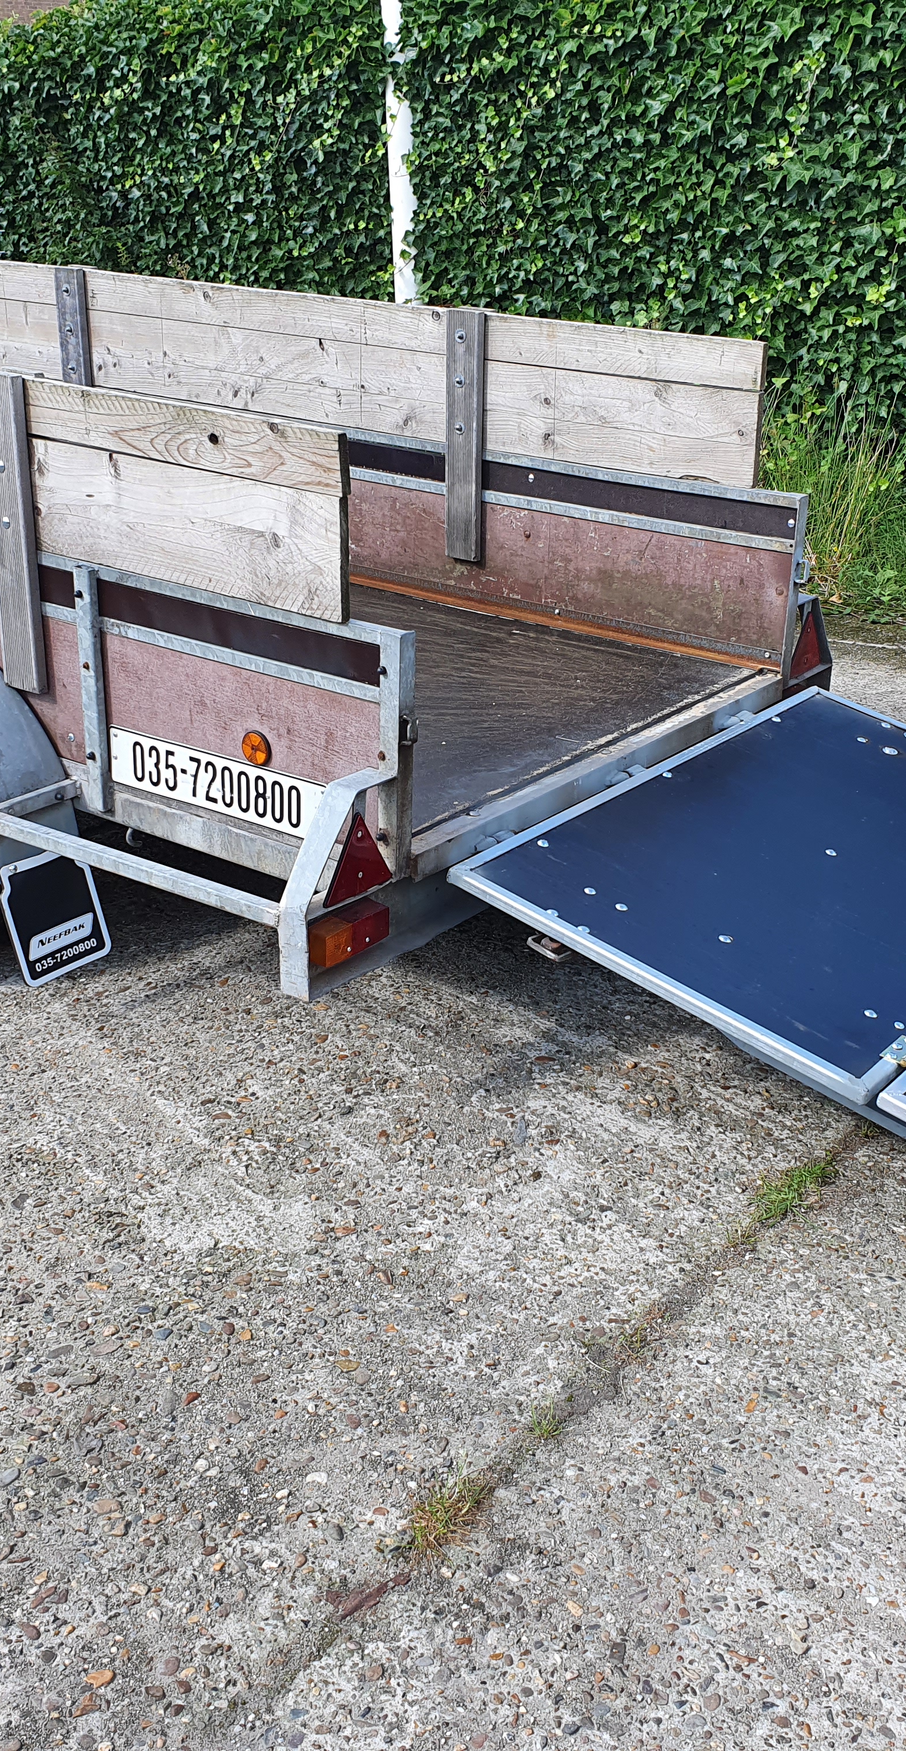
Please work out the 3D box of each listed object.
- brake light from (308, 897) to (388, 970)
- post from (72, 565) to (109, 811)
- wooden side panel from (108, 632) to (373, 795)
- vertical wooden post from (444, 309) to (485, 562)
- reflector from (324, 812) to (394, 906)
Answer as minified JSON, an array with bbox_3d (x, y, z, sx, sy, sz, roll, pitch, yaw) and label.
[{"bbox_3d":[-0.163,0.091,2.751,0.046,0.056,0.156,18,29,33],"label":"brake light"},{"bbox_3d":[-0.645,-0.329,3.150,0.038,0.456,0.023,18,29,33],"label":"post"},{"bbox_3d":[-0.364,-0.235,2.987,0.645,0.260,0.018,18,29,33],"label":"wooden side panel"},{"bbox_3d":[0.028,-1.025,4.112,0.084,0.568,0.030,18,29,33],"label":"vertical wooden post"},{"bbox_3d":[-0.145,-0.032,2.746,0.014,0.132,0.166,18,29,33],"label":"reflector"}]

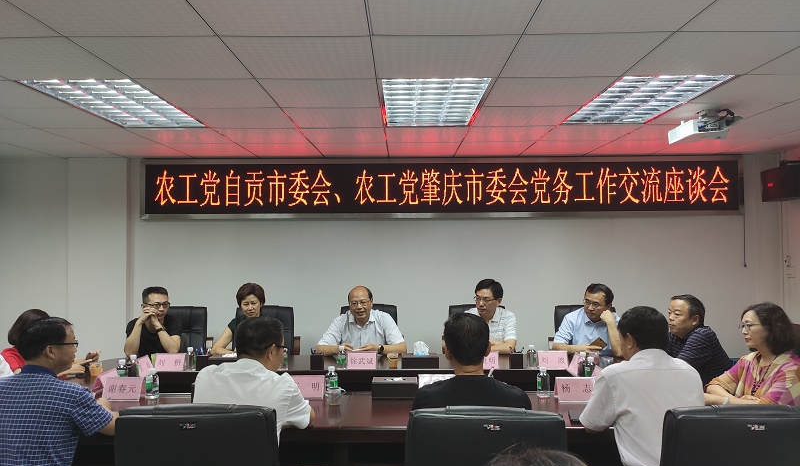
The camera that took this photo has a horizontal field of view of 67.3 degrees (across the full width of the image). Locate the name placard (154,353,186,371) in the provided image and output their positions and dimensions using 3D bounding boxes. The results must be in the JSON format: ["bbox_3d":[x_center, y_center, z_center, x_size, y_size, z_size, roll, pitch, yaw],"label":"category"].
[{"bbox_3d":[-1.474,0.826,3.889,0.200,0.112,0.085,0,-1,-2],"label":"name placard"}]

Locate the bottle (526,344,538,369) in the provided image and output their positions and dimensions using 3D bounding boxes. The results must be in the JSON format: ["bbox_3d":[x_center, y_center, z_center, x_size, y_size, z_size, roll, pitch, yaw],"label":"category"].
[{"bbox_3d":[0.905,0.845,4.111,0.065,0.160,0.065,0,-1,0],"label":"bottle"}]

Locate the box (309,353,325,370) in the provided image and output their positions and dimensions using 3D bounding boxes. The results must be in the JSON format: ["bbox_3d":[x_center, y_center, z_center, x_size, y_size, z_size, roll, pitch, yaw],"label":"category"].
[{"bbox_3d":[-0.532,0.829,3.873,0.080,0.095,0.080,0,-1,0],"label":"box"}]

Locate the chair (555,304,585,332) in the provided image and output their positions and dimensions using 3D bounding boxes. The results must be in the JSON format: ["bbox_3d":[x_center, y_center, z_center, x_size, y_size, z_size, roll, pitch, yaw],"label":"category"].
[{"bbox_3d":[1.542,1.142,4.769,0.620,1.080,0.660,0,-1,0],"label":"chair"}]

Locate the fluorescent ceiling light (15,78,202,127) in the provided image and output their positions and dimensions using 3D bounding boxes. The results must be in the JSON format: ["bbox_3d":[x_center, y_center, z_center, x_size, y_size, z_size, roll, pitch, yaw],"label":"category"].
[{"bbox_3d":[-1.609,-0.768,3.572,0.590,0.070,1.190,0,-1,0],"label":"fluorescent ceiling light"}]

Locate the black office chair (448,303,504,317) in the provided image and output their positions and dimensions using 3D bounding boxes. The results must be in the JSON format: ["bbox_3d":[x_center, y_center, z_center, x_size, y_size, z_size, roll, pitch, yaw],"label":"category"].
[{"bbox_3d":[0.666,1.153,4.841,0.620,1.080,0.660,0,-1,0],"label":"black office chair"}]

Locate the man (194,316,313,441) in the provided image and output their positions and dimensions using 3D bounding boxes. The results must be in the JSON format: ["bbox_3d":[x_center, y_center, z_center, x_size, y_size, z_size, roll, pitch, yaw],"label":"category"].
[{"bbox_3d":[-0.600,0.989,2.491,0.500,1.285,0.760,0,-1,5],"label":"man"}]

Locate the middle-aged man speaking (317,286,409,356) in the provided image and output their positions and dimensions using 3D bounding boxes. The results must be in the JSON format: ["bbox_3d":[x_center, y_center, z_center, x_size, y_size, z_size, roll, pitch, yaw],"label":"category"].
[{"bbox_3d":[-0.275,1.023,4.477,0.650,1.256,0.750,0,-1,4],"label":"middle-aged man speaking"}]

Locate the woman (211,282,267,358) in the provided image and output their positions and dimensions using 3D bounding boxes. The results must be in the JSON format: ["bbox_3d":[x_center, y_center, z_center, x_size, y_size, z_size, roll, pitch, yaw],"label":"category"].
[{"bbox_3d":[-1.122,1.042,4.501,0.500,1.300,0.740,0,-1,0],"label":"woman"}]

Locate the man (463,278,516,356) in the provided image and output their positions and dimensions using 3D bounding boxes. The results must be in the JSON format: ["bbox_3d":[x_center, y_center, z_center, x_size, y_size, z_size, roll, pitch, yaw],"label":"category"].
[{"bbox_3d":[0.670,1.017,4.605,0.480,1.310,0.700,-1,-1,7],"label":"man"}]

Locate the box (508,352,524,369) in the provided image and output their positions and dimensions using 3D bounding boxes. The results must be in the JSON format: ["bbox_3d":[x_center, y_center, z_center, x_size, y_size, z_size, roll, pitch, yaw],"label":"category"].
[{"bbox_3d":[0.795,0.873,4.126,0.090,0.105,0.085,0,-1,0],"label":"box"}]

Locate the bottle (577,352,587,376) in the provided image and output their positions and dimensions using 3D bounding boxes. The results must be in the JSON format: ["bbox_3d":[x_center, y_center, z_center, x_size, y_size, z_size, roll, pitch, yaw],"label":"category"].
[{"bbox_3d":[1.149,0.831,3.768,0.062,0.158,0.062,0,-1,0],"label":"bottle"}]

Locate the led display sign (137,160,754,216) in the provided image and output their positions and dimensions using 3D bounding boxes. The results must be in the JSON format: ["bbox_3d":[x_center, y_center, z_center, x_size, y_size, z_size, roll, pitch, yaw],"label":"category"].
[{"bbox_3d":[0.386,-0.406,5.460,5.480,0.540,0.100,0,-1,0],"label":"led display sign"}]

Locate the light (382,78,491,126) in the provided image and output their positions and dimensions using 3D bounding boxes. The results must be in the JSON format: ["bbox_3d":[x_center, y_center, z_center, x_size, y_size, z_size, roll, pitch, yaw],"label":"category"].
[{"bbox_3d":[0.191,-0.782,3.562,0.580,0.080,1.180,0,-1,0],"label":"light"}]

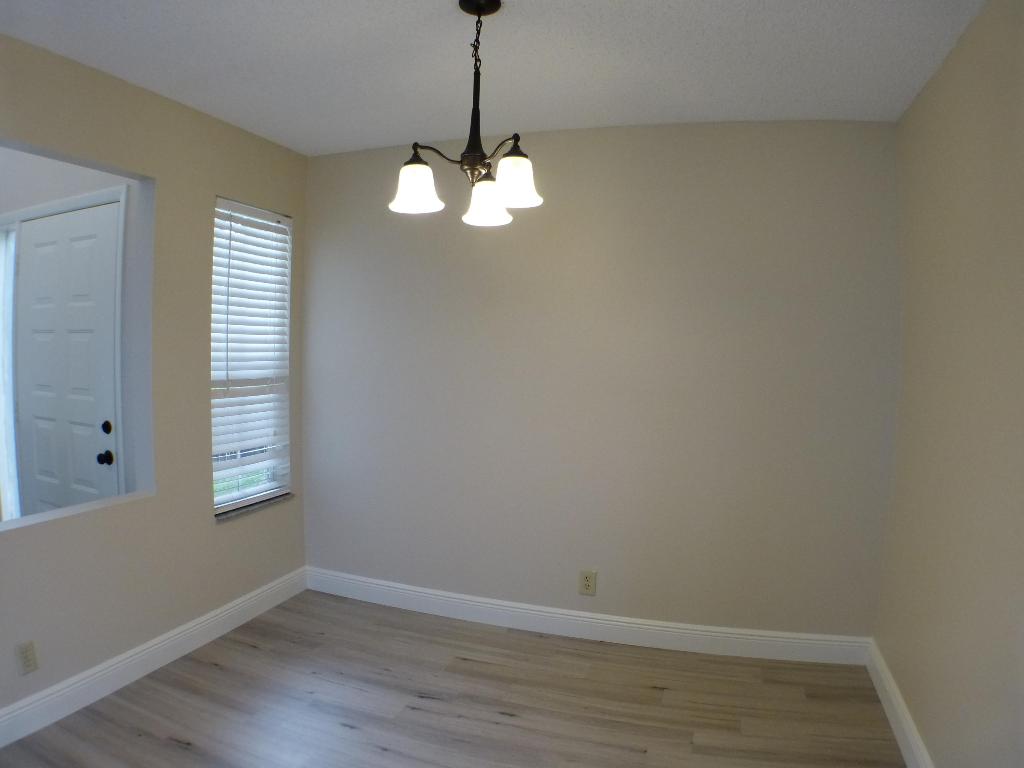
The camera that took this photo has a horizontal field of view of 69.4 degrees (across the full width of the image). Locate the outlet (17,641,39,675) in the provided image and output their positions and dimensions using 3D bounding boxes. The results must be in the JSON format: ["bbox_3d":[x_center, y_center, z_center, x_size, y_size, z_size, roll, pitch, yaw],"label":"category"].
[{"bbox_3d":[-1.638,0.925,2.500,0.012,0.112,0.070,2,3,18],"label":"outlet"}]

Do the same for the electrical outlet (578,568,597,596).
[{"bbox_3d":[0.357,0.942,3.500,0.074,0.118,0.012,2,3,18],"label":"electrical outlet"}]

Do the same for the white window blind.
[{"bbox_3d":[-1.265,-0.140,3.600,0.070,1.440,0.560,2,3,18],"label":"white window blind"}]

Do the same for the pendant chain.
[{"bbox_3d":[-0.099,-0.960,2.085,0.030,0.158,0.028,2,3,18],"label":"pendant chain"}]

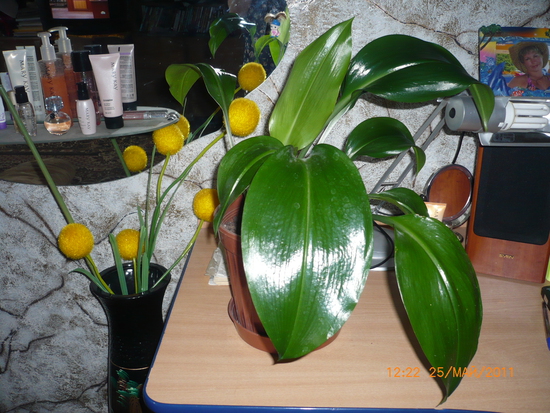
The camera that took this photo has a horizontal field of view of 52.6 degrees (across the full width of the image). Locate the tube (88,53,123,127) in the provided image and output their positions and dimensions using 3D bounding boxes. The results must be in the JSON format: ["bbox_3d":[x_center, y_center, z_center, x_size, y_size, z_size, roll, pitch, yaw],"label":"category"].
[{"bbox_3d":[-0.334,-0.231,1.122,0.061,0.147,0.040,-3,25,-3],"label":"tube"}]

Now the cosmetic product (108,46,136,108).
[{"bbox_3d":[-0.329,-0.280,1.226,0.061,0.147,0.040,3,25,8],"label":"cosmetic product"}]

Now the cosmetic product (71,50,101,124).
[{"bbox_3d":[-0.387,-0.242,1.144,0.041,0.150,0.041,0,25,2],"label":"cosmetic product"}]

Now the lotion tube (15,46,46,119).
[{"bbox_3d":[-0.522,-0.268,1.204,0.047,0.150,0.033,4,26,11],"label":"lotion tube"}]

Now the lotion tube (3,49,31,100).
[{"bbox_3d":[-0.523,-0.246,1.158,0.047,0.150,0.033,-4,25,-7],"label":"lotion tube"}]

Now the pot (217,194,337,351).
[{"bbox_3d":[0.022,0.103,0.923,0.231,0.208,0.231,0,25,2],"label":"pot"}]

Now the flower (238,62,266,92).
[{"bbox_3d":[-0.051,-0.293,1.267,0.065,0.065,0.065,0,25,2],"label":"flower"}]

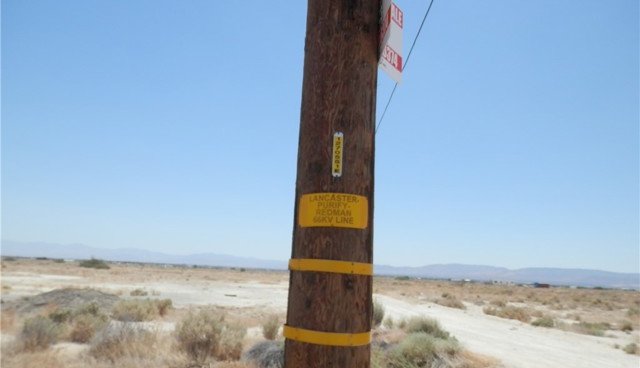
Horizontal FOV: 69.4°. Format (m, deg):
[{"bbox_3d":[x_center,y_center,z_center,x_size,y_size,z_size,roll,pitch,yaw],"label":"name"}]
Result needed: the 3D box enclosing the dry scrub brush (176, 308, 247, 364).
[{"bbox_3d":[-1.900,2.620,8.000,1.200,0.900,1.050,4,-11,-6],"label":"dry scrub brush"}]

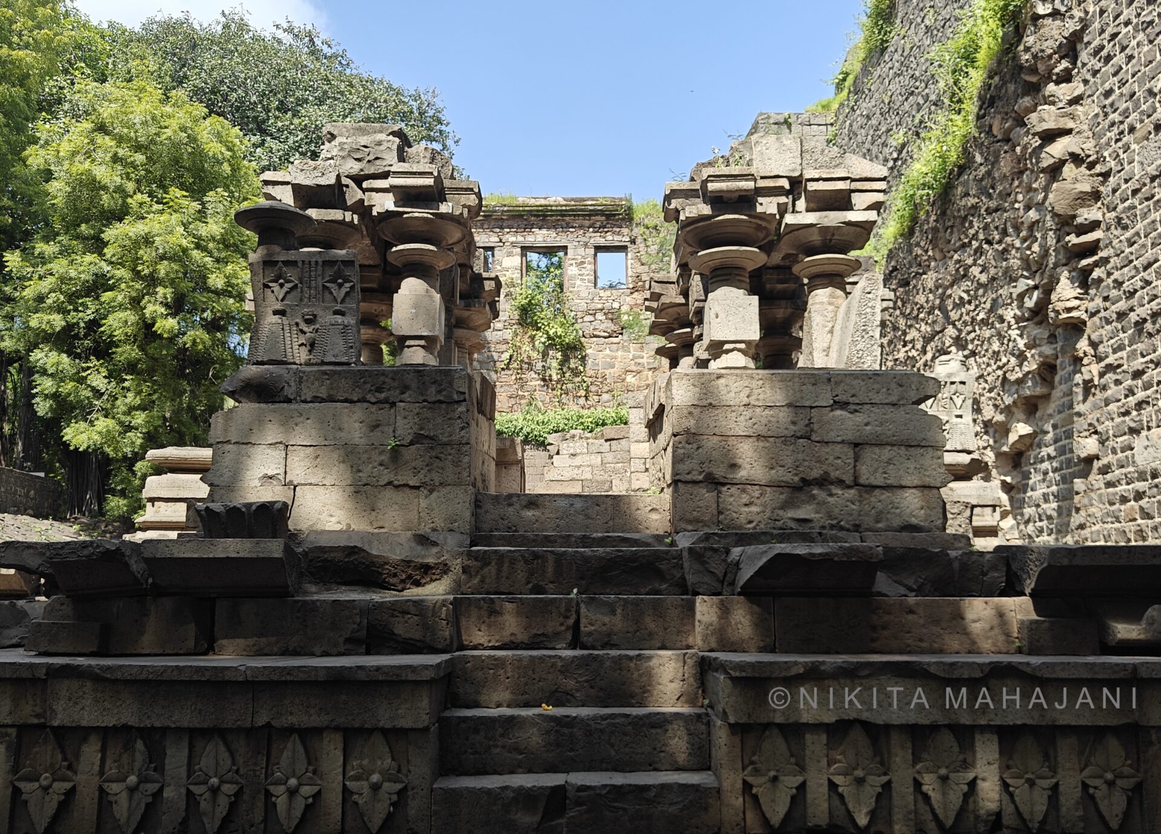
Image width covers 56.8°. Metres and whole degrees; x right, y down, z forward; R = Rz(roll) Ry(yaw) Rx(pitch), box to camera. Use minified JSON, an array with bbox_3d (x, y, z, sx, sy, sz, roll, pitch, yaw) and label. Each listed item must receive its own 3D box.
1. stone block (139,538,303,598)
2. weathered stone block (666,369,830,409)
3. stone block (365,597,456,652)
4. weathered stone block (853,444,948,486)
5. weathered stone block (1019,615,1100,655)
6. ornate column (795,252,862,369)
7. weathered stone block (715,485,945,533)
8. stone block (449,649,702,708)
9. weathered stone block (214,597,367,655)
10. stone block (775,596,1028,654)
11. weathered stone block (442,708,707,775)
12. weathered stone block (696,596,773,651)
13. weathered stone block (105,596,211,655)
[{"bbox_3d":[-1.459,0.613,4.480,0.574,0.221,0.380,0,-5,1],"label":"stone block"},{"bbox_3d":[0.843,-0.114,5.455,0.789,0.177,0.378,0,-7,0],"label":"weathered stone block"},{"bbox_3d":[-0.686,0.853,4.494,0.352,0.222,0.320,0,-5,0],"label":"stone block"},{"bbox_3d":[1.516,0.247,5.243,0.439,0.199,0.380,0,-5,1],"label":"weathered stone block"},{"bbox_3d":[1.917,0.887,4.416,0.319,0.148,0.250,0,-5,0],"label":"weathered stone block"},{"bbox_3d":[1.330,-0.521,5.782,0.361,0.706,0.361,0,-7,0],"label":"ornate column"},{"bbox_3d":[1.196,0.462,5.309,1.092,0.225,0.360,0,-5,0],"label":"weathered stone block"},{"bbox_3d":[-0.024,1.044,4.341,0.971,0.222,0.320,0,-5,0],"label":"stone block"},{"bbox_3d":[-1.170,0.860,4.494,0.615,0.226,0.320,0,-5,0],"label":"weathered stone block"},{"bbox_3d":[1.292,0.860,4.499,1.016,0.226,0.330,0,-5,0],"label":"stone block"},{"bbox_3d":[-0.020,1.249,4.179,1.009,0.214,0.294,0,-7,0],"label":"weathered stone block"},{"bbox_3d":[0.650,0.892,4.679,0.328,0.223,0.336,0,-7,0],"label":"weathered stone block"},{"bbox_3d":[-1.733,0.858,4.504,0.375,0.232,0.320,0,-5,1],"label":"weathered stone block"}]

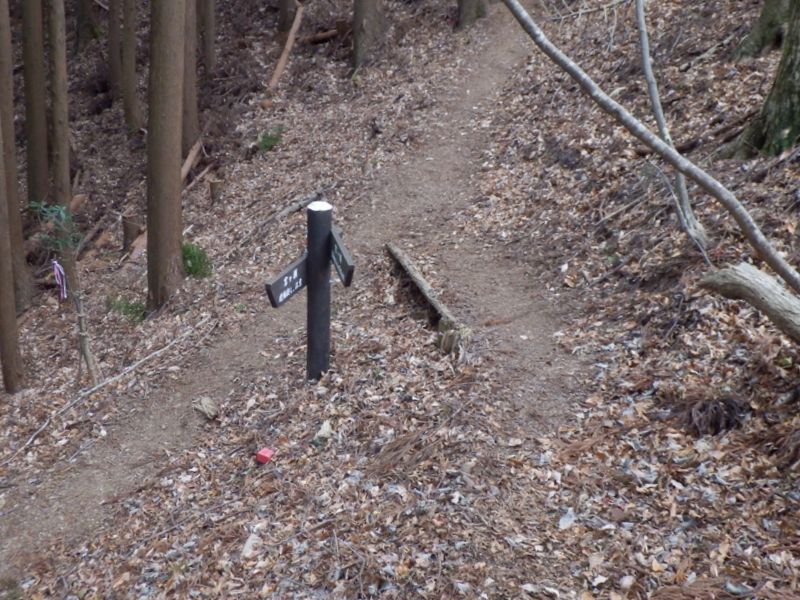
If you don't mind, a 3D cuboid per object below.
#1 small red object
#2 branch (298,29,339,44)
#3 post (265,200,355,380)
[{"bbox_3d":[-0.608,0.708,4.600,0.061,0.036,0.061,16,25,29],"label":"small red object"},{"bbox_3d":[-0.968,-3.110,12.000,0.480,0.080,0.090,-16,27,-17],"label":"branch"},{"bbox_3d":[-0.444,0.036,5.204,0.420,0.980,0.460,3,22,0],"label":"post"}]

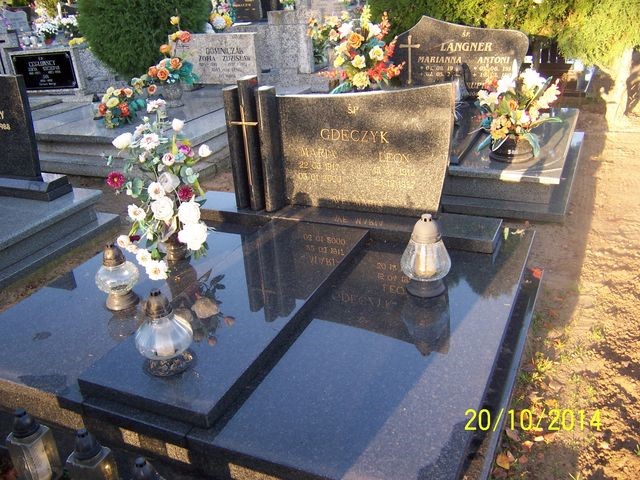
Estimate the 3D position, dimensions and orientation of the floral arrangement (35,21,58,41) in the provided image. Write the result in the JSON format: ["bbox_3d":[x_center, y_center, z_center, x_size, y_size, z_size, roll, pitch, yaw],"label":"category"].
[{"bbox_3d":[-4.931,-3.750,11.000,0.400,0.380,0.380,7,28,24],"label":"floral arrangement"}]

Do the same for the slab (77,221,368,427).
[{"bbox_3d":[-0.273,0.219,2.398,0.505,0.049,1.324,7,28,24],"label":"slab"}]

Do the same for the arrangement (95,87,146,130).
[{"bbox_3d":[-1.685,-1.121,5.180,0.380,0.310,0.330,7,28,24],"label":"arrangement"}]

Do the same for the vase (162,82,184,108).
[{"bbox_3d":[-1.345,-1.326,5.600,0.190,0.220,0.190,7,28,24],"label":"vase"}]

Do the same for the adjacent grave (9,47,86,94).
[{"bbox_3d":[-3.027,-1.904,6.833,0.750,0.480,0.180,1,26,13],"label":"adjacent grave"}]

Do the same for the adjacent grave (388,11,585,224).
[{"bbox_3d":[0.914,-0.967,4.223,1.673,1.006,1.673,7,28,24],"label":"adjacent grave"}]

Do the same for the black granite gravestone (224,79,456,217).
[{"bbox_3d":[0.076,-0.459,2.912,1.088,0.663,0.135,5,27,20],"label":"black granite gravestone"}]

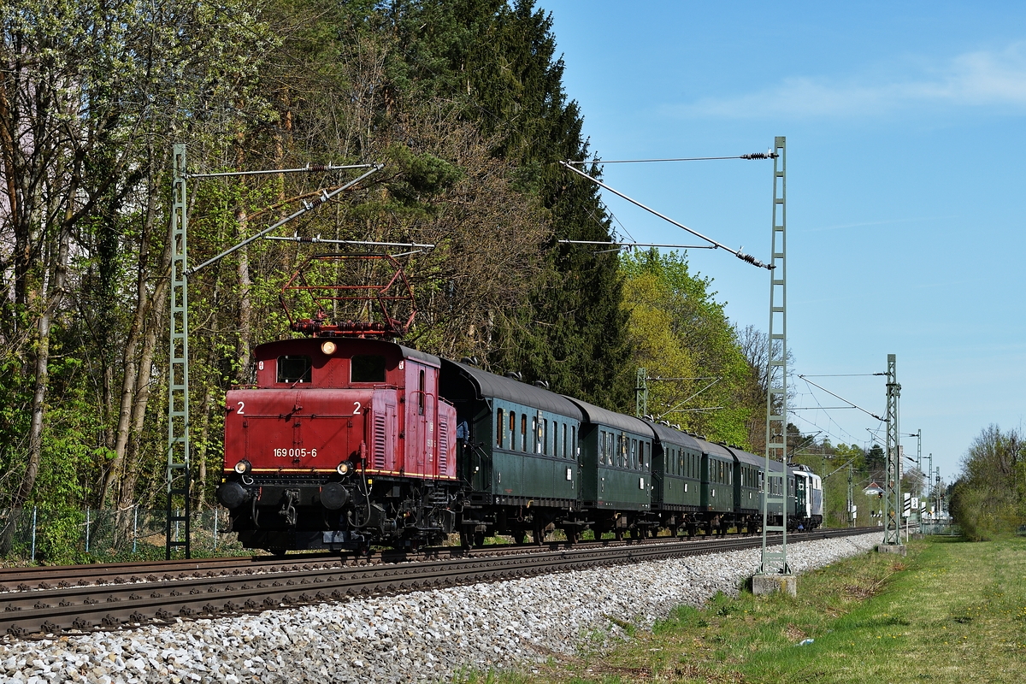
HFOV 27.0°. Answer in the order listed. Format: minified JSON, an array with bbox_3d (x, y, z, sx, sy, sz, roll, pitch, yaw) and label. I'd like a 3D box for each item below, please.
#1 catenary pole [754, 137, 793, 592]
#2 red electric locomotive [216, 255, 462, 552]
[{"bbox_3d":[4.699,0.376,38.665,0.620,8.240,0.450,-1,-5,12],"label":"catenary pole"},{"bbox_3d":[-2.965,1.107,38.945,2.750,5.500,7.800,-1,-5,12],"label":"red electric locomotive"}]

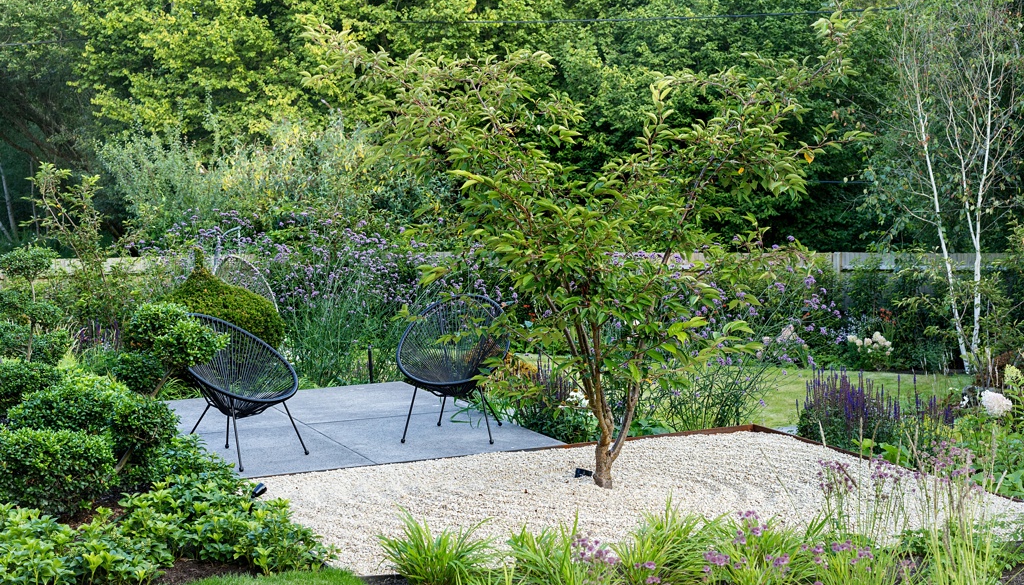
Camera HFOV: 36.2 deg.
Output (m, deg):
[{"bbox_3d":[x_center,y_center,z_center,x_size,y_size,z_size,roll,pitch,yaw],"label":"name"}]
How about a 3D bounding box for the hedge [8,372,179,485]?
[{"bbox_3d":[-2.182,0.714,8.157,0.900,0.620,0.800,-1,6,0],"label":"hedge"}]

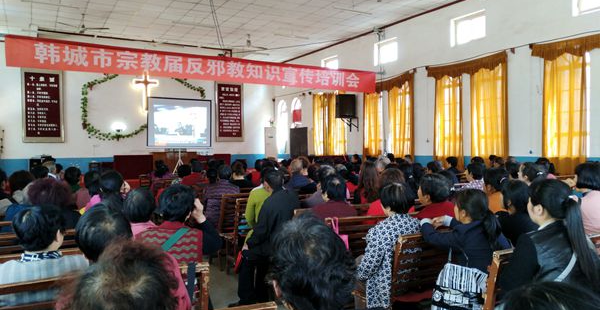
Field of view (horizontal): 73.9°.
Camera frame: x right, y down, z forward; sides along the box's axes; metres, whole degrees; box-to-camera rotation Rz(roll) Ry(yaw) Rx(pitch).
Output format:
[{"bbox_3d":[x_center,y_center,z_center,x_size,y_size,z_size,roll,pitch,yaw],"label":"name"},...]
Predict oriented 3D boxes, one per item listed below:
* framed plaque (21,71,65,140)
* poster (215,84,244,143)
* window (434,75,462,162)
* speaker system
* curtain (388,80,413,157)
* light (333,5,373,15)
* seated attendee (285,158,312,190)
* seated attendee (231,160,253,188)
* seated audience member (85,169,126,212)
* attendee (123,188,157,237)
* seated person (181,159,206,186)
[{"bbox_3d":[-8.018,-1.541,12.440,1.090,2.300,0.070,-1,1,-26],"label":"framed plaque"},{"bbox_3d":[-2.719,-1.710,15.533,1.100,2.360,0.070,-1,1,-32],"label":"poster"},{"bbox_3d":[3.320,-0.836,8.914,0.150,1.990,0.720,-1,1,-34],"label":"window"},{"bbox_3d":[1.309,-1.375,11.300,0.460,0.660,0.420,-1,1,-12],"label":"speaker system"},{"bbox_3d":[2.965,-0.913,12.028,0.150,2.930,0.920,-1,1,-32],"label":"curtain"},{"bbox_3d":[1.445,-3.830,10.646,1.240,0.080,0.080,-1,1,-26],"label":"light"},{"bbox_3d":[-0.054,0.700,5.281,0.520,1.310,0.720,-1,1,-14],"label":"seated attendee"},{"bbox_3d":[-0.913,0.707,5.758,0.460,1.270,0.720,-1,1,-30],"label":"seated attendee"},{"bbox_3d":[-1.798,0.781,3.807,0.500,1.250,0.720,-1,1,-22],"label":"seated audience member"},{"bbox_3d":[-1.085,0.802,2.657,0.460,1.190,0.720,-1,1,-30],"label":"attendee"},{"bbox_3d":[-1.703,0.706,6.358,0.460,1.270,0.720,-1,1,-30],"label":"seated person"}]

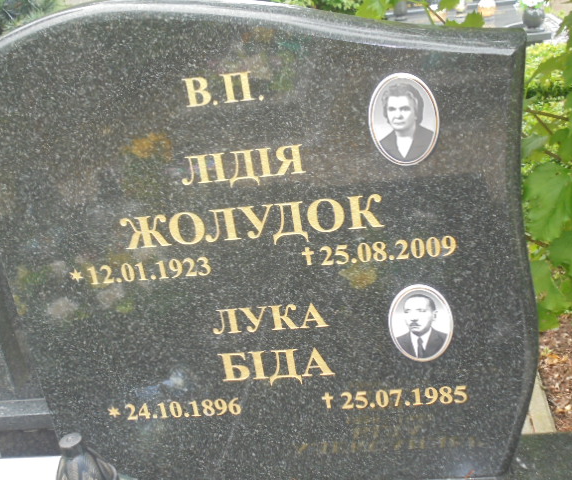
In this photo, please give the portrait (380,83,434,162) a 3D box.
[{"bbox_3d":[0.152,-0.145,1.002,0.070,0.105,0.010,-5,20,9],"label":"portrait"}]

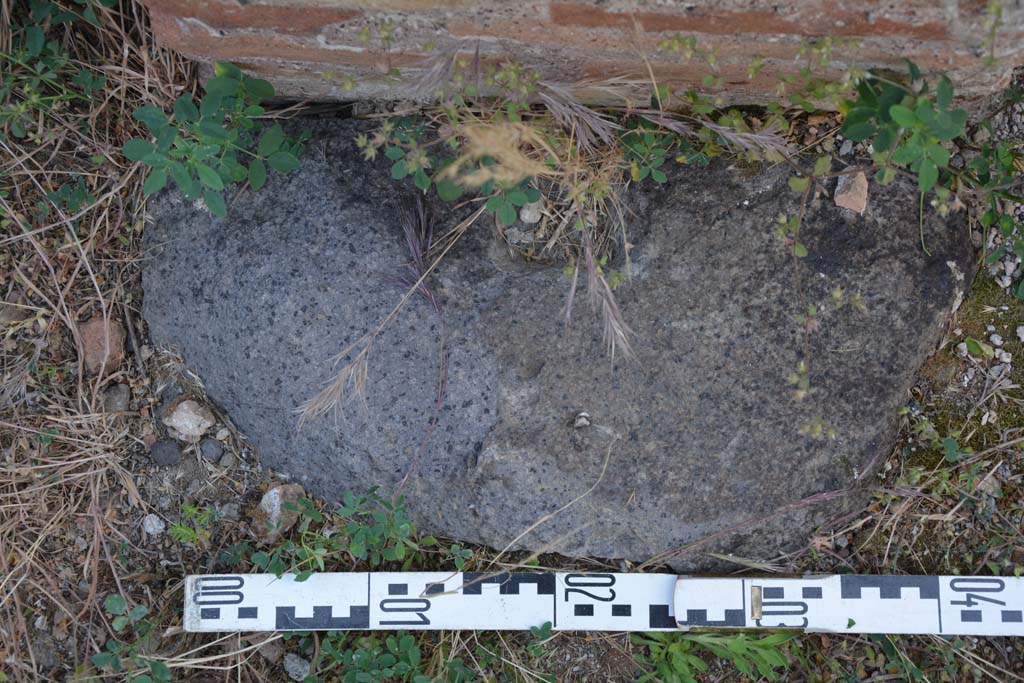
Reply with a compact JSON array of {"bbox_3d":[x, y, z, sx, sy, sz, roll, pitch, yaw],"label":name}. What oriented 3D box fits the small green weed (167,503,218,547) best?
[{"bbox_3d":[-0.174,0.100,1.118,0.026,0.018,0.023,0,76,3],"label":"small green weed"}]

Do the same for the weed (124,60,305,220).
[{"bbox_3d":[-0.161,-0.110,1.125,0.098,0.080,0.072,0,76,3],"label":"weed"}]

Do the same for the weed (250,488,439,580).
[{"bbox_3d":[-0.089,0.105,1.108,0.100,0.042,0.046,0,76,3],"label":"weed"}]

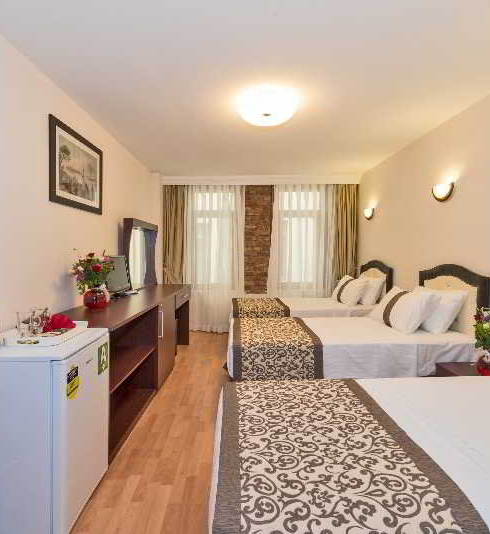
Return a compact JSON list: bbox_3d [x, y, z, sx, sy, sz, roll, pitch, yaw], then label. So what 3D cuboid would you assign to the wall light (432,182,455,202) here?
[{"bbox_3d":[1.861,-0.694,2.960,0.120,0.175,0.270,0,2,0],"label":"wall light"}]

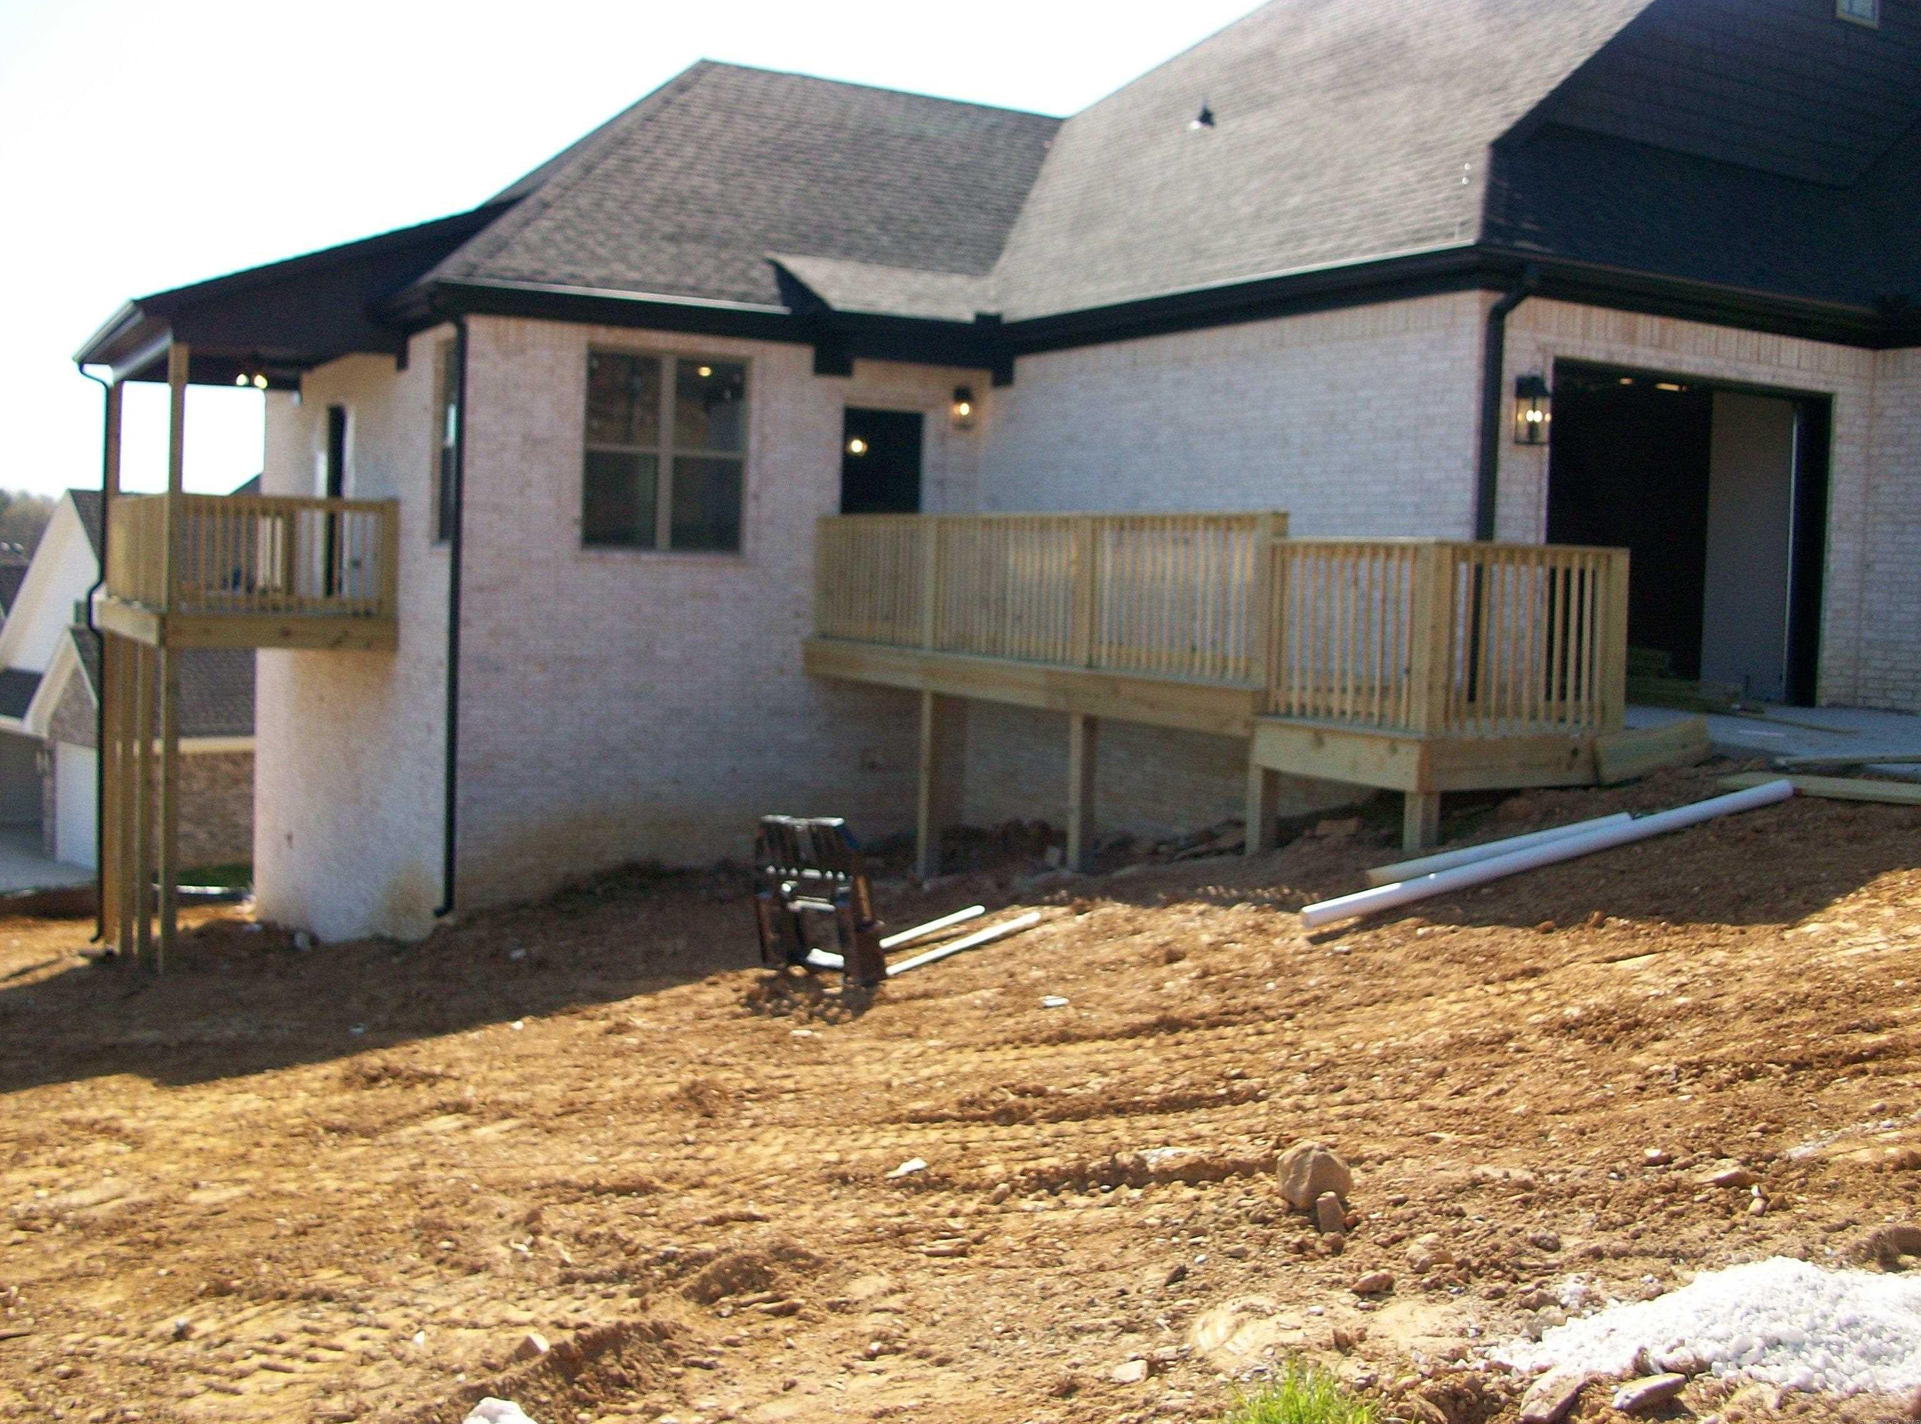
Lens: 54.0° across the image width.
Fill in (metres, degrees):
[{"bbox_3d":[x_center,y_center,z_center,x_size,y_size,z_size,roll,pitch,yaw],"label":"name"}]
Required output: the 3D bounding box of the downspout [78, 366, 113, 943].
[{"bbox_3d":[-9.518,-0.554,20.619,0.379,6.353,0.110,-1,5,-31],"label":"downspout"}]

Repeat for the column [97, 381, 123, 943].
[{"bbox_3d":[-9.316,-0.474,20.753,0.141,6.181,0.147,-1,5,-31],"label":"column"}]

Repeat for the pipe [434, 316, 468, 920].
[{"bbox_3d":[-4.256,-0.778,15.694,0.204,5.004,0.108,-1,5,-31],"label":"pipe"}]

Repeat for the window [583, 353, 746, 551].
[{"bbox_3d":[-2.582,-2.257,16.513,1.512,1.722,0.120,-1,5,-31],"label":"window"}]

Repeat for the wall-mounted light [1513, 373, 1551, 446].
[{"bbox_3d":[3.847,-2.040,12.694,0.170,0.480,0.190,-1,5,-31],"label":"wall-mounted light"}]

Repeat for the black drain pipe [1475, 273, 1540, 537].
[{"bbox_3d":[3.617,-1.481,12.550,0.120,2.976,0.281,-1,5,-31],"label":"black drain pipe"}]

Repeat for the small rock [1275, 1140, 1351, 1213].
[{"bbox_3d":[0.891,1.174,4.768,0.185,0.155,0.165,-1,5,-31],"label":"small rock"}]

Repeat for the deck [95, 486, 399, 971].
[{"bbox_3d":[-7.436,0.202,19.337,2.118,4.786,5.067,-1,5,-31],"label":"deck"}]

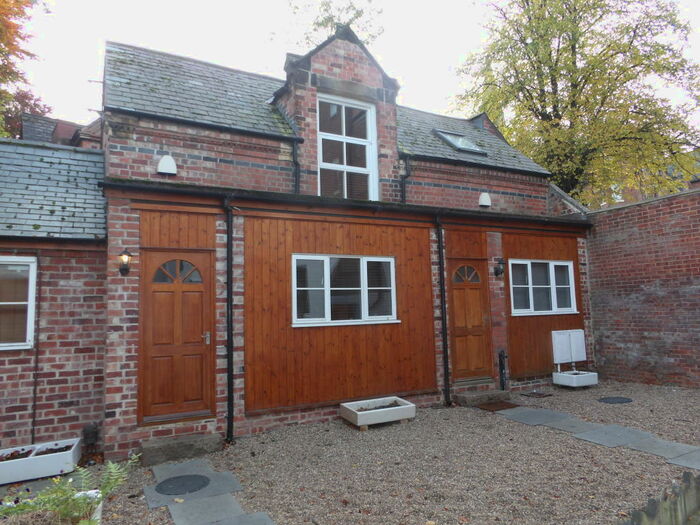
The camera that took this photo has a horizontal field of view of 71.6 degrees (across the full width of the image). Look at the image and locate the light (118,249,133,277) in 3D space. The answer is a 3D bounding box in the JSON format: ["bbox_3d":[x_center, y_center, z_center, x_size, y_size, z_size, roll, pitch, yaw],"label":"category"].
[{"bbox_3d":[-2.605,-0.001,5.640,0.154,0.315,0.190,1,-6,-28],"label":"light"}]

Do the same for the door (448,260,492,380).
[{"bbox_3d":[2.032,0.967,8.211,0.915,2.025,0.100,1,-6,-28],"label":"door"}]

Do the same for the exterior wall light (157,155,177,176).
[{"bbox_3d":[-2.623,-1.383,6.957,0.252,0.277,0.110,1,-6,-28],"label":"exterior wall light"}]

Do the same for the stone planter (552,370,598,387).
[{"bbox_3d":[4.078,2.115,8.804,0.620,0.187,0.450,1,-6,-27],"label":"stone planter"}]

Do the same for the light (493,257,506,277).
[{"bbox_3d":[2.641,0.073,8.489,0.154,0.325,0.190,1,-6,-28],"label":"light"}]

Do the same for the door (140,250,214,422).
[{"bbox_3d":[-2.105,0.878,5.967,0.908,2.050,0.100,1,-6,-28],"label":"door"}]

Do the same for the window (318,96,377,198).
[{"bbox_3d":[-0.034,-1.996,8.561,1.197,1.773,0.120,1,-6,-28],"label":"window"}]

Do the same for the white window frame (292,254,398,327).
[{"bbox_3d":[-0.021,0.402,7.098,1.730,0.984,0.110,1,-6,-28],"label":"white window frame"}]

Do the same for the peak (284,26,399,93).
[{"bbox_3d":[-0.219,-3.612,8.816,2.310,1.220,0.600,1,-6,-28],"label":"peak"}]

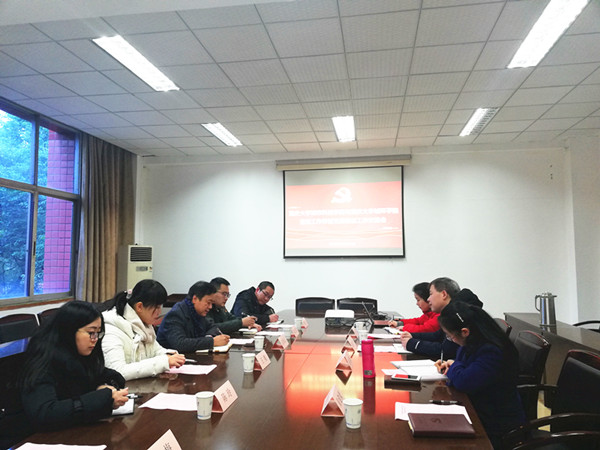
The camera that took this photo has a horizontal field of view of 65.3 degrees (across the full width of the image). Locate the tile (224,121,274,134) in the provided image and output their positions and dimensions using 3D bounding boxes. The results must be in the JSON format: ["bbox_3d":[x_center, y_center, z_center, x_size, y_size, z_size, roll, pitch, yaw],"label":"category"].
[{"bbox_3d":[-0.709,-1.337,6.448,0.600,0.020,0.600,-1,-4,9],"label":"tile"}]

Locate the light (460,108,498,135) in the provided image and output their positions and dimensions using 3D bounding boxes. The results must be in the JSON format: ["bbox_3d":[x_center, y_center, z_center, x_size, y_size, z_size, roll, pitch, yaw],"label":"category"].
[{"bbox_3d":[2.415,-1.405,6.295,0.300,0.080,1.200,-1,-5,9],"label":"light"}]

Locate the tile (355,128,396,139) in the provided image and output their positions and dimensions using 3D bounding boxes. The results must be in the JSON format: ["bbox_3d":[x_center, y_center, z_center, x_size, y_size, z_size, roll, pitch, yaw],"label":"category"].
[{"bbox_3d":[1.131,-1.340,6.817,0.600,0.020,0.600,-1,-4,9],"label":"tile"}]

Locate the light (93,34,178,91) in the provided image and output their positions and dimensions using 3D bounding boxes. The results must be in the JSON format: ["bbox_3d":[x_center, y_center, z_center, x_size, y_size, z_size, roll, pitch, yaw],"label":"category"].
[{"bbox_3d":[-1.487,-1.512,4.416,0.300,0.080,1.200,-1,-4,9],"label":"light"}]

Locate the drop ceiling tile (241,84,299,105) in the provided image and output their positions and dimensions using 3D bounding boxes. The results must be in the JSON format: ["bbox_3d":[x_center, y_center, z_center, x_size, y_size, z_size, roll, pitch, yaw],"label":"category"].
[{"bbox_3d":[-0.339,-1.471,5.261,0.600,0.020,0.612,-1,-4,9],"label":"drop ceiling tile"}]

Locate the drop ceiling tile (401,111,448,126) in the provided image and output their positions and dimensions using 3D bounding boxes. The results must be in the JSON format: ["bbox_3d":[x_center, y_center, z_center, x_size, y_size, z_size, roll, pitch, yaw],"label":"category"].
[{"bbox_3d":[1.633,-1.394,6.147,0.600,0.020,0.600,-1,-5,9],"label":"drop ceiling tile"}]

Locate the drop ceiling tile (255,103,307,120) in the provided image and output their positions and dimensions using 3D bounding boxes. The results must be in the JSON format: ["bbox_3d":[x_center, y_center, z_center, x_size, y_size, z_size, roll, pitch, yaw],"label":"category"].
[{"bbox_3d":[-0.240,-1.413,5.831,0.600,0.020,0.600,-1,-5,9],"label":"drop ceiling tile"}]

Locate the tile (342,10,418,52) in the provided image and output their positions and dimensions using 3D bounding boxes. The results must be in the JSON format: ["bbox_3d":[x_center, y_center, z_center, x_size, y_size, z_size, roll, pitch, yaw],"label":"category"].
[{"bbox_3d":[0.656,-1.581,3.845,0.600,0.020,0.600,-1,-5,9],"label":"tile"}]

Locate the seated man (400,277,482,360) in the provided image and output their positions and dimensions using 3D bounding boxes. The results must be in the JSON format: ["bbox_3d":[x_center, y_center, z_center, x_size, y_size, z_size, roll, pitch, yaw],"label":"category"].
[{"bbox_3d":[1.031,0.984,3.273,0.750,1.240,0.550,-1,-4,9],"label":"seated man"}]

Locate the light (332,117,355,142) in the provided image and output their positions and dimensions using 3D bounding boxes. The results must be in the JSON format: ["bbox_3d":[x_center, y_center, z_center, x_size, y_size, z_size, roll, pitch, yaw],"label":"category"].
[{"bbox_3d":[0.644,-1.371,6.613,0.300,0.080,1.200,-1,-5,9],"label":"light"}]

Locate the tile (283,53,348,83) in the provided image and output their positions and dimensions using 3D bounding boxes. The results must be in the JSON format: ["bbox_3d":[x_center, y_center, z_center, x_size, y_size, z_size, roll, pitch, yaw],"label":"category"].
[{"bbox_3d":[0.160,-1.522,4.538,0.600,0.020,0.600,-1,-5,9],"label":"tile"}]

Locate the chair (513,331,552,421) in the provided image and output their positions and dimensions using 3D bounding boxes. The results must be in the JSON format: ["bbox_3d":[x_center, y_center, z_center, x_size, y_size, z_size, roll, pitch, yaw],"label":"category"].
[{"bbox_3d":[1.036,1.117,2.654,0.600,0.970,0.560,-1,-4,9],"label":"chair"}]

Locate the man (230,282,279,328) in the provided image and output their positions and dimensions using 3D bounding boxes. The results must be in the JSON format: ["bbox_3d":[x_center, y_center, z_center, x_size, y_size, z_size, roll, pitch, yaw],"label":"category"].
[{"bbox_3d":[-0.544,1.218,5.106,0.680,1.160,0.520,-3,-5,33],"label":"man"}]

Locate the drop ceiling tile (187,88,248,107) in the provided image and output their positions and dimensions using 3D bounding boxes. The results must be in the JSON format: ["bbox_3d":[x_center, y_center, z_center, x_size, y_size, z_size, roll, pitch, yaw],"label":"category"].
[{"bbox_3d":[-0.920,-1.447,5.290,0.600,0.020,0.600,-1,-4,9],"label":"drop ceiling tile"}]

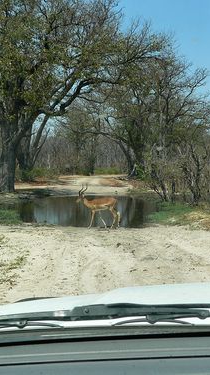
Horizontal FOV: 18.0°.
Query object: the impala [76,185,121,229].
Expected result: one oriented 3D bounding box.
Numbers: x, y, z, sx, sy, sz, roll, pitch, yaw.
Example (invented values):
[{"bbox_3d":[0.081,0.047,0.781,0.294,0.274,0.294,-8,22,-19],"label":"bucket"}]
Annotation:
[{"bbox_3d":[-0.196,0.580,20.000,1.320,1.320,0.360,0,1,-10],"label":"impala"}]

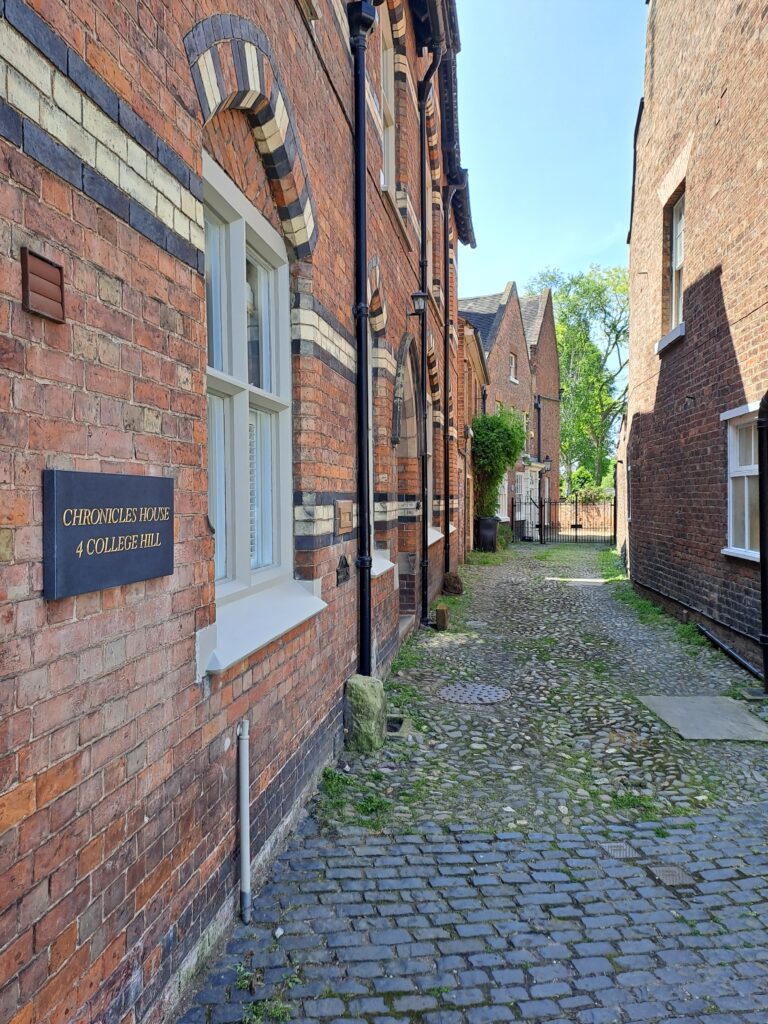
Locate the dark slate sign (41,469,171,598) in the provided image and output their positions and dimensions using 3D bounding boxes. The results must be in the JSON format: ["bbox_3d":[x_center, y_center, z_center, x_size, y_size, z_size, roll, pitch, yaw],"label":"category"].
[{"bbox_3d":[-0.718,0.049,2.004,0.032,0.298,0.603,0,1,10],"label":"dark slate sign"}]

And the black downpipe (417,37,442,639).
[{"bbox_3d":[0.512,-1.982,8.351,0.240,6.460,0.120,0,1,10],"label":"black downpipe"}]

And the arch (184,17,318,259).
[{"bbox_3d":[-0.578,-1.746,3.327,0.150,0.755,1.745,0,1,10],"label":"arch"}]

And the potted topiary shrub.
[{"bbox_3d":[3.025,-0.873,19.586,1.400,3.800,1.420,0,1,10],"label":"potted topiary shrub"}]

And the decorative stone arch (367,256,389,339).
[{"bbox_3d":[-0.103,-1.805,6.056,0.150,0.555,0.930,0,1,10],"label":"decorative stone arch"}]

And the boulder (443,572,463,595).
[{"bbox_3d":[1.001,1.054,10.961,0.270,0.285,0.270,0,1,10],"label":"boulder"}]

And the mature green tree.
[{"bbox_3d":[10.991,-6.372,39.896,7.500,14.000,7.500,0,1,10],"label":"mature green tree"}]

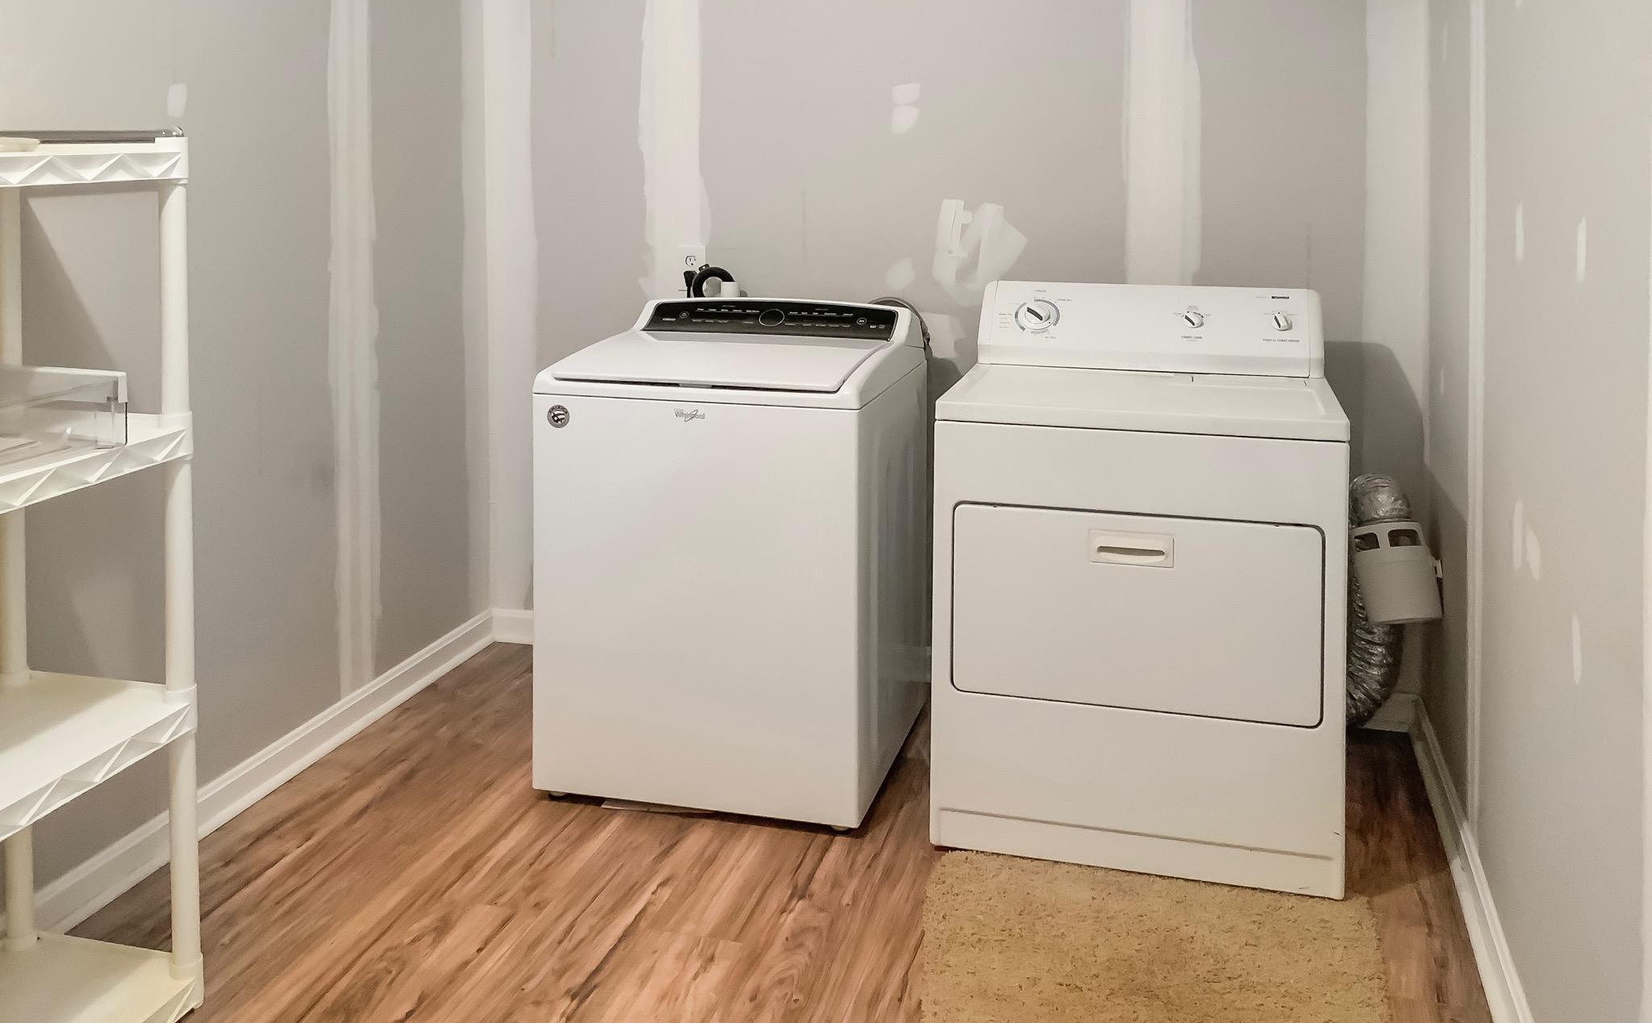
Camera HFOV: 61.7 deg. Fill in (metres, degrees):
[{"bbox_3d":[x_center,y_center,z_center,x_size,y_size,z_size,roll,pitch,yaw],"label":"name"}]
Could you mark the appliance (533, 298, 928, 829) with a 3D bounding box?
[{"bbox_3d":[-0.188,0.072,3.132,0.715,1.036,0.687,3,13,14],"label":"appliance"}]

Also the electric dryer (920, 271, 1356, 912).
[{"bbox_3d":[0.647,0.096,2.885,0.743,1.089,0.689,3,13,13],"label":"electric dryer"}]

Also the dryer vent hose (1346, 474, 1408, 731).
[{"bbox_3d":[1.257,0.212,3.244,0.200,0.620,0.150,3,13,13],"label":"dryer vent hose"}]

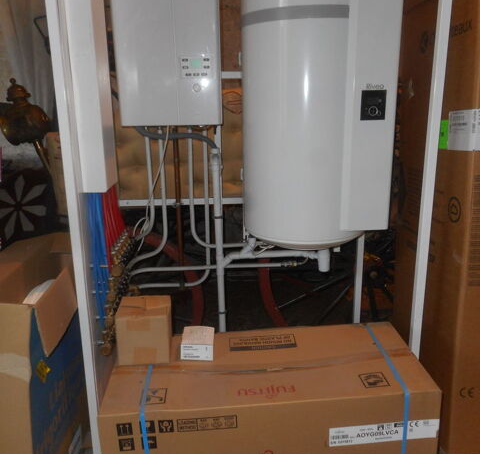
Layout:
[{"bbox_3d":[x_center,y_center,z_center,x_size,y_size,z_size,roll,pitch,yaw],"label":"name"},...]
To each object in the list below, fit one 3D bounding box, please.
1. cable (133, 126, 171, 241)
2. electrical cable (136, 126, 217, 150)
[{"bbox_3d":[-0.432,-0.207,2.255,0.174,0.581,0.130,-2,15,-2],"label":"cable"},{"bbox_3d":[-0.310,-0.433,2.222,0.382,0.118,0.120,-2,15,-2],"label":"electrical cable"}]

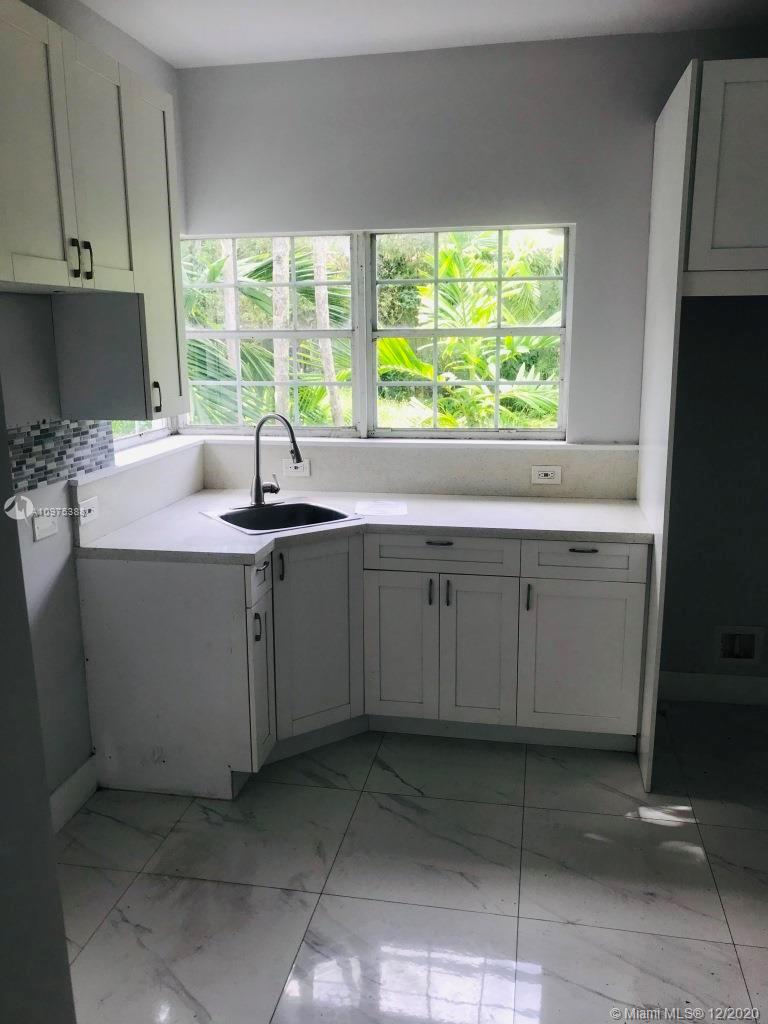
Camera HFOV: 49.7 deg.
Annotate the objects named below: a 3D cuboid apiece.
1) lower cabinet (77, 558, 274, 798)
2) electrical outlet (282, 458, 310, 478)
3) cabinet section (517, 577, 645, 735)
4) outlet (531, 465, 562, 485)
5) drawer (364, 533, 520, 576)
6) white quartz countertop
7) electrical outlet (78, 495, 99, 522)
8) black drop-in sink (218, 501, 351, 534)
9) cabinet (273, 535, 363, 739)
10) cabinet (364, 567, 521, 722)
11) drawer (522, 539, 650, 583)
[{"bbox_3d":[-0.728,0.570,3.026,0.610,0.880,0.245,2,12,11],"label":"lower cabinet"},{"bbox_3d":[-0.408,-0.202,3.828,0.127,0.080,0.015,2,12,11],"label":"electrical outlet"},{"bbox_3d":[0.792,0.500,3.413,0.457,0.614,0.540,2,12,10],"label":"cabinet section"},{"bbox_3d":[0.710,-0.160,3.619,0.125,0.081,0.015,2,12,11],"label":"outlet"},{"bbox_3d":[0.265,0.114,3.400,0.602,0.148,0.500,2,12,11],"label":"drawer"},{"bbox_3d":[0.015,0.054,3.226,1.965,0.038,1.117,2,12,11],"label":"white quartz countertop"},{"bbox_3d":[-1.035,-0.001,2.915,0.015,0.080,0.122,2,12,11],"label":"electrical outlet"},{"bbox_3d":[-0.420,0.095,3.369,0.480,0.180,0.480,-9,15,-33],"label":"black drop-in sink"},{"bbox_3d":[-0.411,0.424,3.421,0.410,0.765,0.600,-9,15,-33],"label":"cabinet"},{"bbox_3d":[0.279,0.472,3.530,0.602,0.607,0.600,2,12,11],"label":"cabinet"},{"bbox_3d":[0.784,0.134,3.303,0.455,0.145,0.500,2,12,11],"label":"drawer"}]

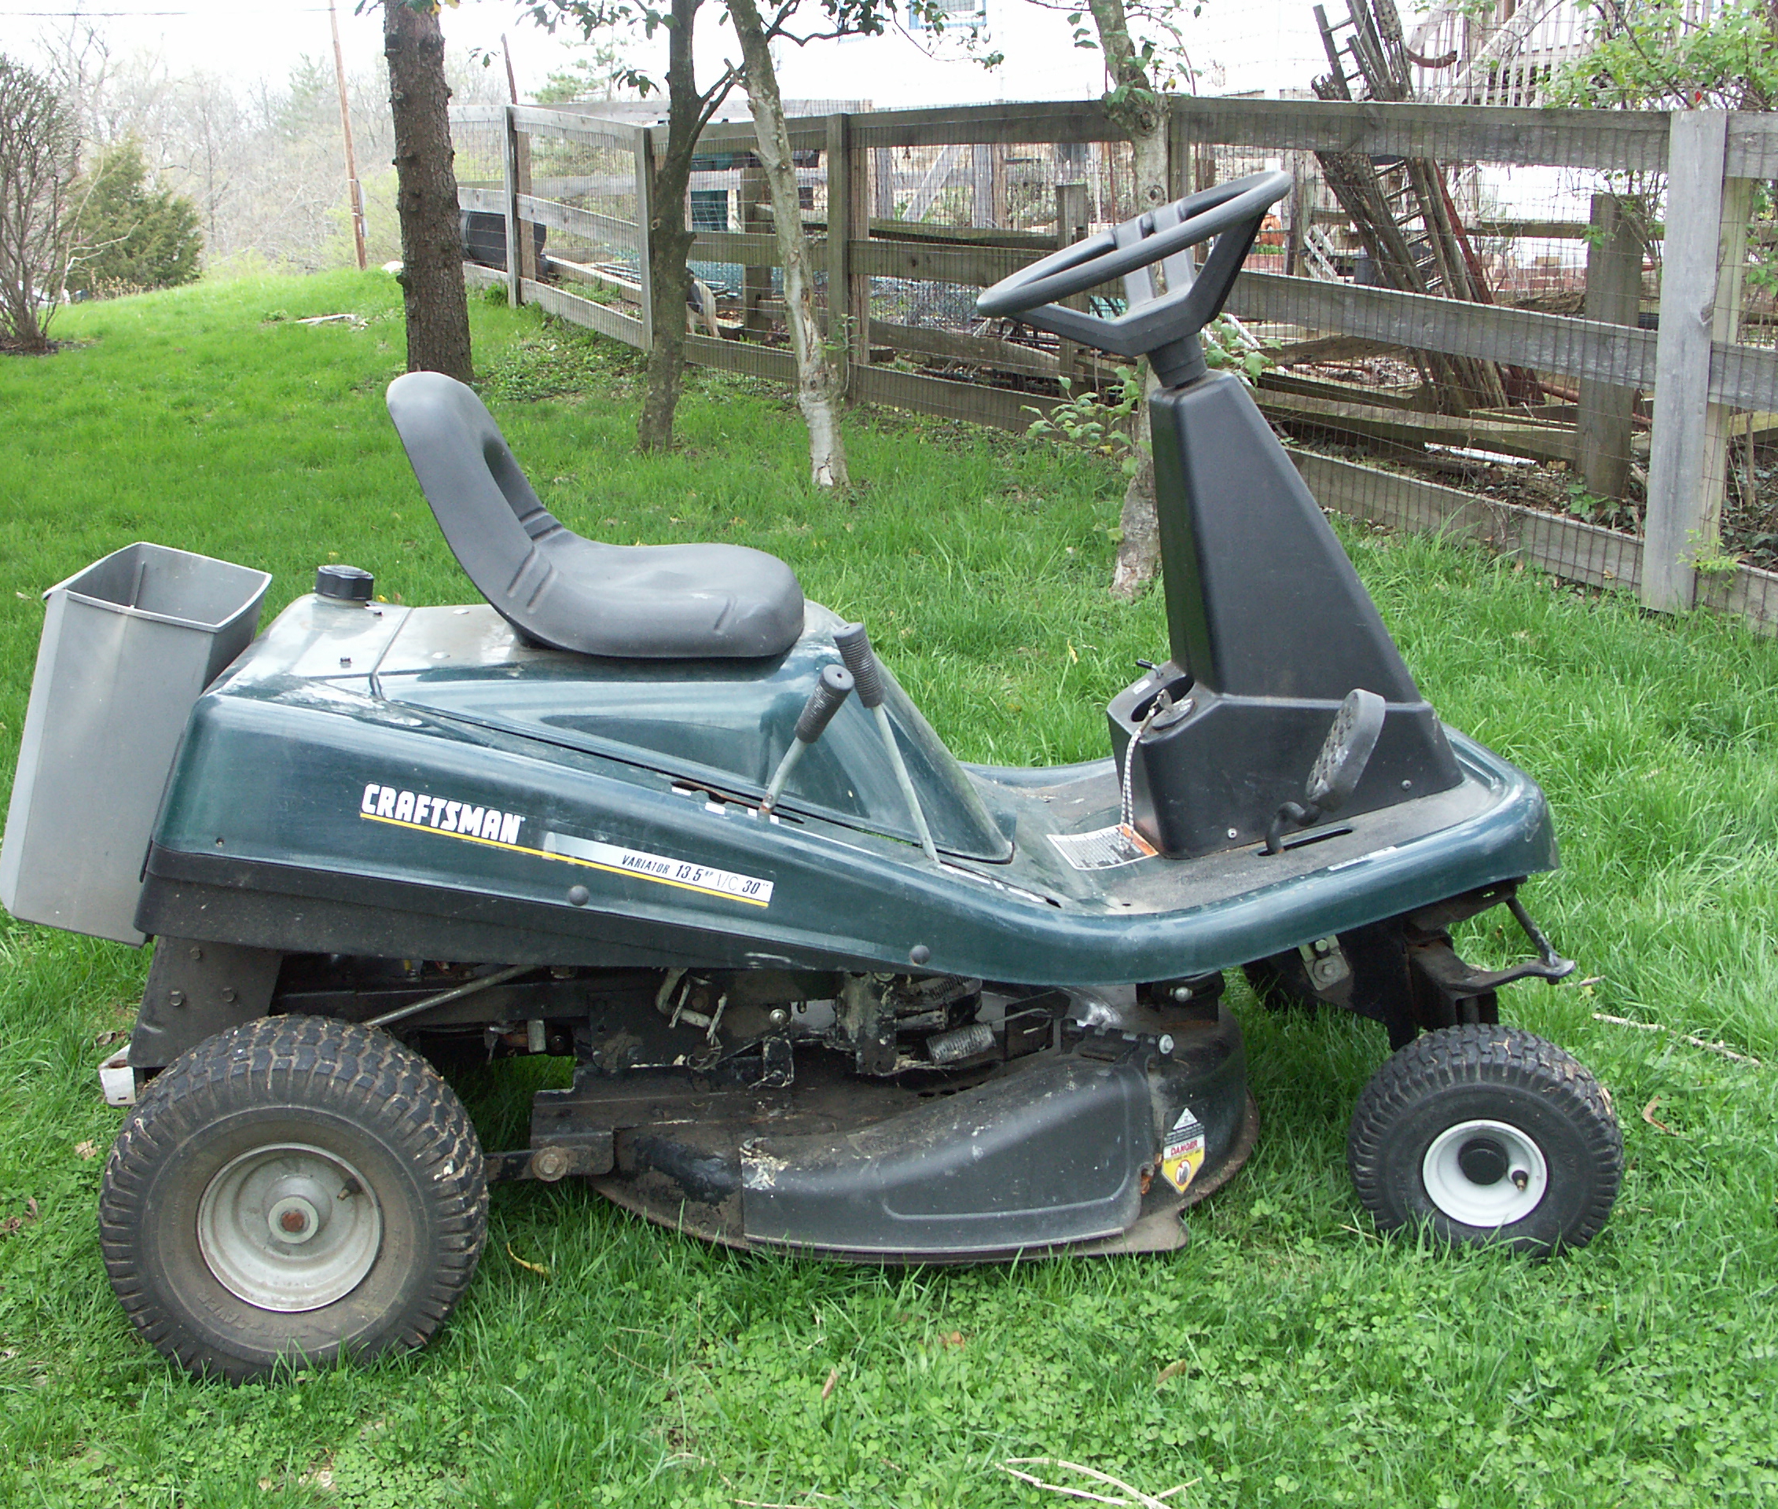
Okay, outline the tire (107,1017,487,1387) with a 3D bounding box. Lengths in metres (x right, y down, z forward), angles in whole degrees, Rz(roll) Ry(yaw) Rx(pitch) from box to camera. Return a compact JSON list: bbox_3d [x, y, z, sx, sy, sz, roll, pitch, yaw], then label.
[{"bbox_3d":[-0.572,0.431,1.866,0.356,0.356,0.155,-3,15,-7],"label":"tire"}]

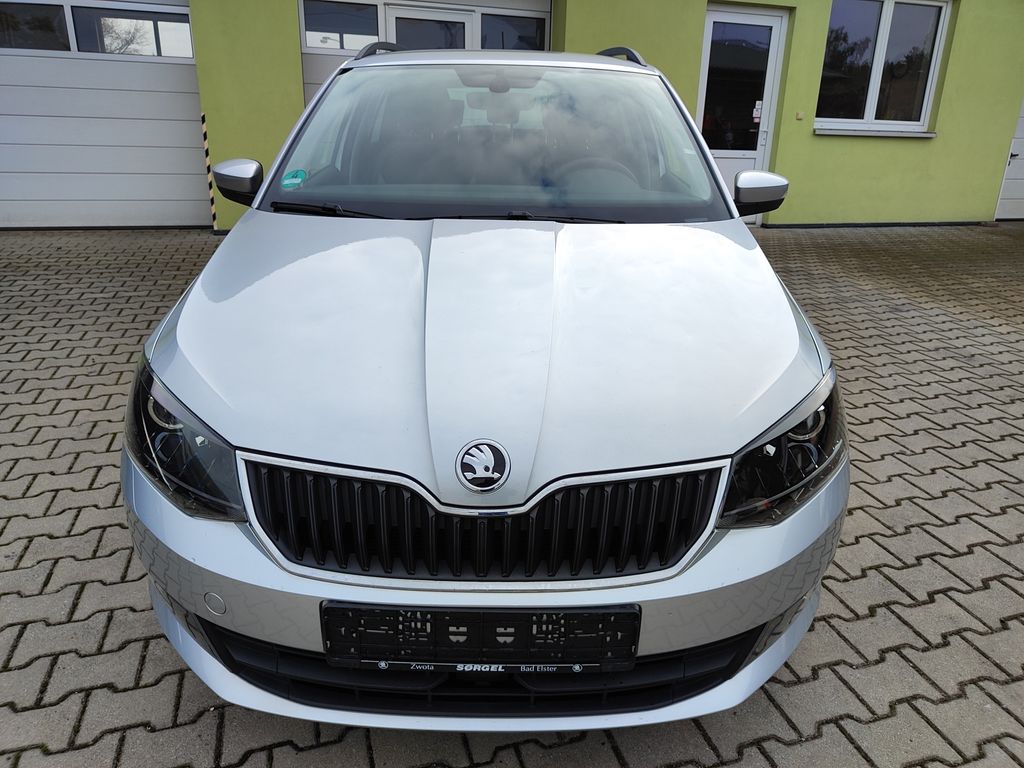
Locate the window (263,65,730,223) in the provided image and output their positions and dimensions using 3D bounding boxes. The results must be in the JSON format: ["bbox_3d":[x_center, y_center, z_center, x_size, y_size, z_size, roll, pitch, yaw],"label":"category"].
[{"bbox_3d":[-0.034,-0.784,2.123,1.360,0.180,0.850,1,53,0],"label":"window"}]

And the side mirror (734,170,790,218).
[{"bbox_3d":[0.846,-0.644,2.307,0.210,0.160,0.150,1,23,0],"label":"side mirror"}]

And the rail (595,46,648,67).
[{"bbox_3d":[0.506,-1.614,3.385,0.070,0.090,1.750,1,23,0],"label":"rail"}]

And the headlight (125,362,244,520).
[{"bbox_3d":[-0.660,0.092,1.356,0.400,0.190,0.480,1,23,0],"label":"headlight"}]

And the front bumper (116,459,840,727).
[{"bbox_3d":[-0.054,0.362,1.374,1.680,0.440,0.540,1,23,0],"label":"front bumper"}]

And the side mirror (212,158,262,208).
[{"bbox_3d":[-0.918,-0.679,2.305,0.210,0.160,0.150,1,23,0],"label":"side mirror"}]

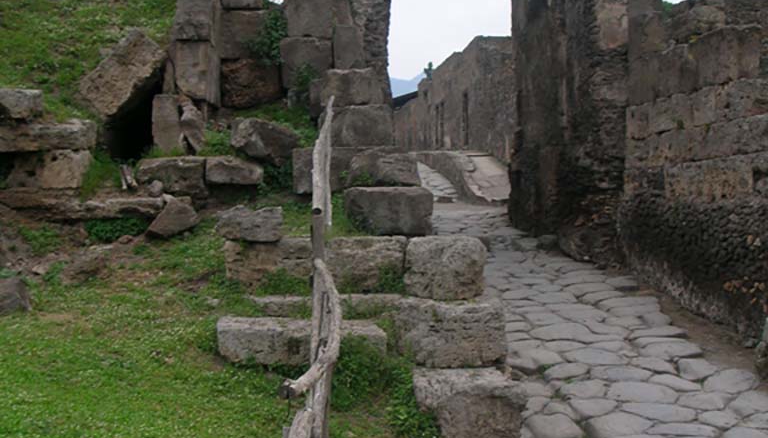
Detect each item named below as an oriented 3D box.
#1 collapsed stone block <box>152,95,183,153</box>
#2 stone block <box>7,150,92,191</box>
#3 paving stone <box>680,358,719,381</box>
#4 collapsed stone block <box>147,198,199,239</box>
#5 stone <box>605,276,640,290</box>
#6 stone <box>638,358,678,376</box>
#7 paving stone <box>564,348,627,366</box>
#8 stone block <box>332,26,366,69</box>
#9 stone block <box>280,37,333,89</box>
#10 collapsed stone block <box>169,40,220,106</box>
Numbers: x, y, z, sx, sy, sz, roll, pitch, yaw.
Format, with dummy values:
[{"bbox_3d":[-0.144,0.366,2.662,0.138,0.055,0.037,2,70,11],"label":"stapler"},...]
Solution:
[{"bbox_3d":[-2.855,-1.244,13.825,0.380,0.760,0.450,0,1,-3],"label":"collapsed stone block"},{"bbox_3d":[-3.715,-0.539,11.500,0.870,0.420,0.550,0,1,-10],"label":"stone block"},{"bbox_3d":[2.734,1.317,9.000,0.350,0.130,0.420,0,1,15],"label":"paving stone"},{"bbox_3d":[-2.247,-0.005,11.000,0.520,0.400,0.400,0,1,-20],"label":"collapsed stone block"},{"bbox_3d":[2.994,0.875,13.010,0.452,0.170,0.500,0,7,-3],"label":"stone"},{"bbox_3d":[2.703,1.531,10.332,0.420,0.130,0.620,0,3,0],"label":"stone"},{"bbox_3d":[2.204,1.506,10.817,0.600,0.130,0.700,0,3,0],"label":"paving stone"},{"bbox_3d":[-0.472,-2.226,13.650,0.388,0.544,0.500,0,1,-3],"label":"stone block"},{"bbox_3d":[-0.981,-1.967,13.100,0.630,0.620,0.600,0,1,-6],"label":"stone block"},{"bbox_3d":[-2.366,-1.824,13.049,0.466,0.748,0.700,0,1,-3],"label":"collapsed stone block"}]

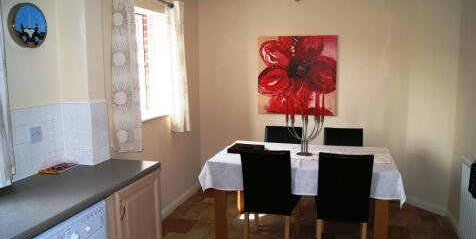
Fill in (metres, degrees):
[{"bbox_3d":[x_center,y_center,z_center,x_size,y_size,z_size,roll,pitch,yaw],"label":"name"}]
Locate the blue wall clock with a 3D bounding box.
[{"bbox_3d":[-1.218,-0.543,2.078,0.038,0.248,0.248,2,8,16],"label":"blue wall clock"}]

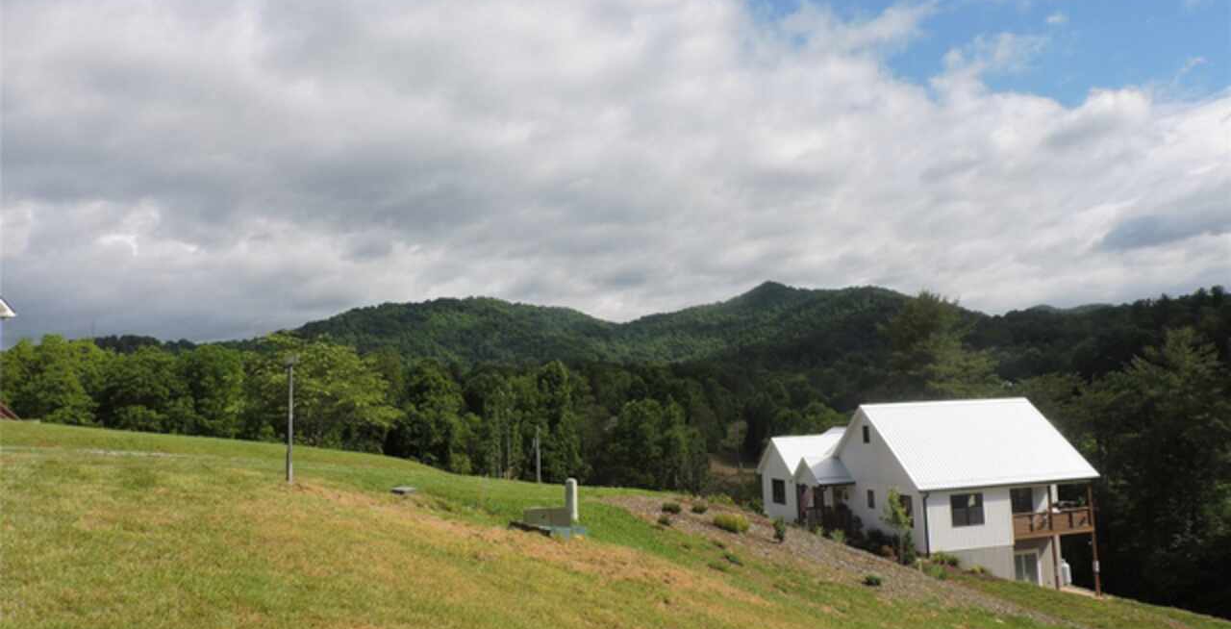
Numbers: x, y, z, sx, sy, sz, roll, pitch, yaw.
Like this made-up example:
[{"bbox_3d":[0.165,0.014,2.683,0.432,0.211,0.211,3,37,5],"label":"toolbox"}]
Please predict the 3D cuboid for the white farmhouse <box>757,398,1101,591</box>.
[{"bbox_3d":[17.137,10.157,49.519,13.338,10.136,14.162,-1,-5,-16],"label":"white farmhouse"}]

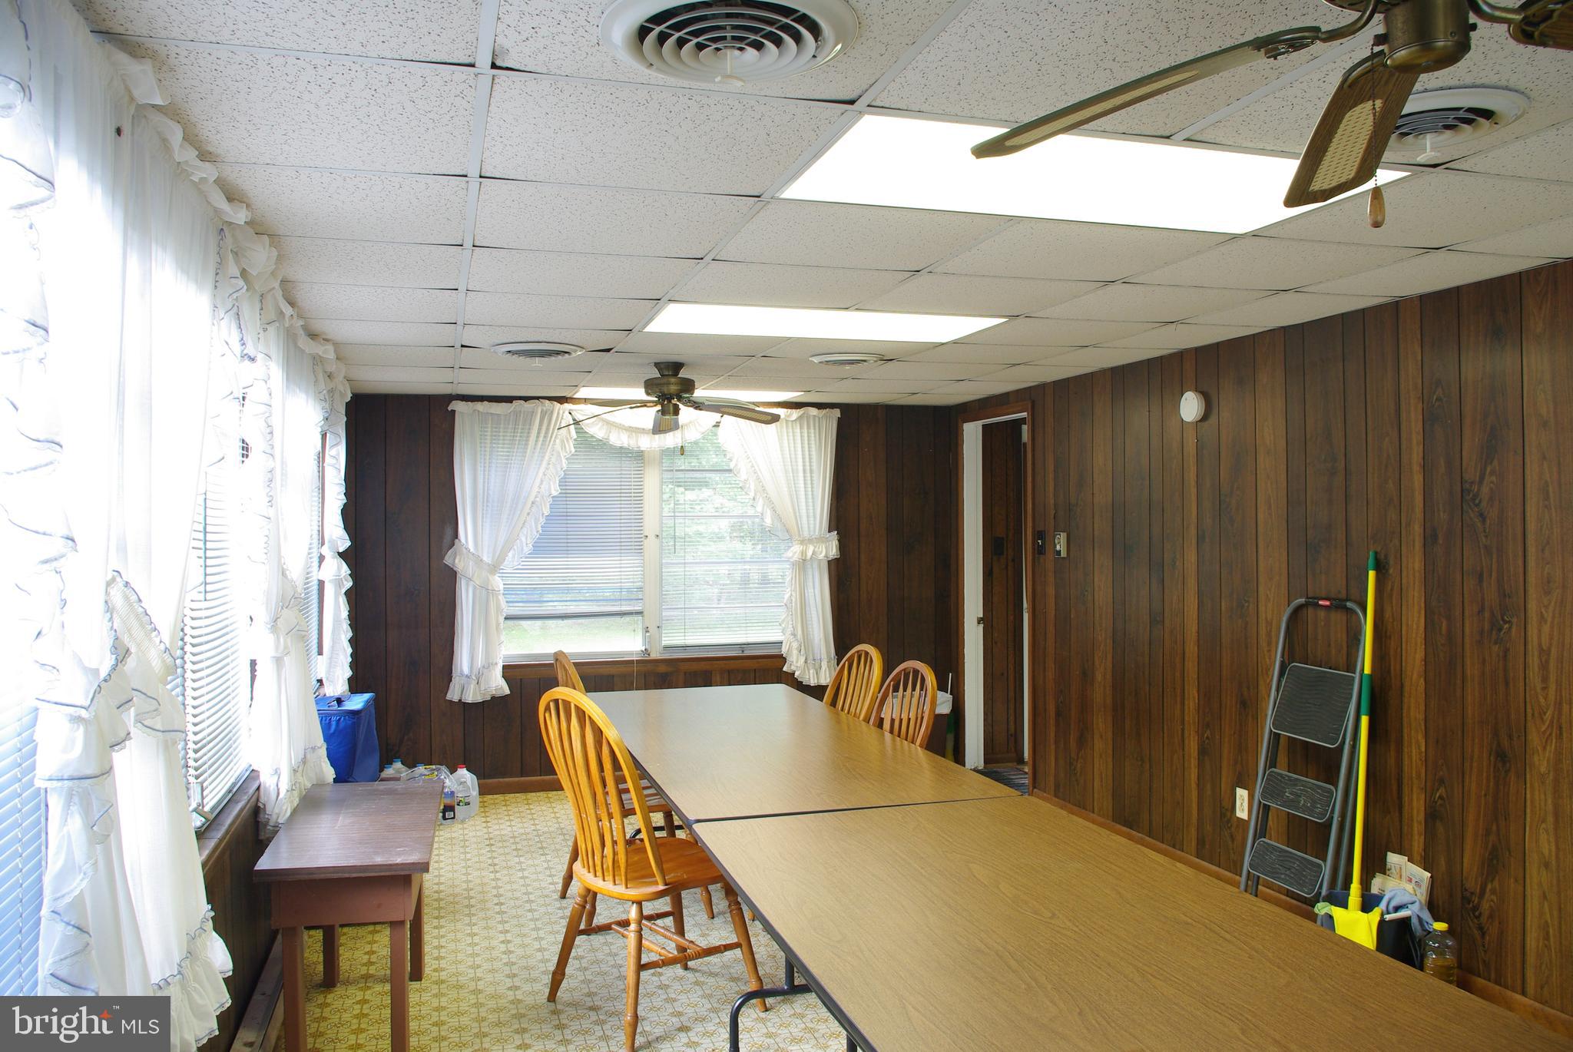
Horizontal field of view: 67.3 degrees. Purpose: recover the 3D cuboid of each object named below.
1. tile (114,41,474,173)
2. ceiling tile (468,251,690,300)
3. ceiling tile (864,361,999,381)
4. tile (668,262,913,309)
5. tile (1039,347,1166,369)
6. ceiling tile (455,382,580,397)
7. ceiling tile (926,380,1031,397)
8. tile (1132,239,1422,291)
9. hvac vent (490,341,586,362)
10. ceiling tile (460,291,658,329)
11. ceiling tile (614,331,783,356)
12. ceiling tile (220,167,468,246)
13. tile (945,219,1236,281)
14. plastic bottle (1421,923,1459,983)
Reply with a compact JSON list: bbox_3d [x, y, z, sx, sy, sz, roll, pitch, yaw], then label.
[{"bbox_3d":[-0.829,-0.711,2.041,0.565,0.020,0.589,0,0,-16],"label":"tile"},{"bbox_3d":[-0.594,-0.721,3.370,0.615,0.022,0.603,-1,0,-16],"label":"ceiling tile"},{"bbox_3d":[0.690,-0.730,5.578,0.609,0.020,0.589,0,0,-16],"label":"ceiling tile"},{"bbox_3d":[0.000,-0.724,3.525,0.605,0.020,0.583,-1,0,-16],"label":"tile"},{"bbox_3d":[1.361,-0.737,5.135,0.431,0.020,0.585,-1,0,-16],"label":"tile"},{"bbox_3d":[-1.426,-0.720,6.219,0.615,0.022,0.561,-1,0,-16],"label":"ceiling tile"},{"bbox_3d":[1.028,-0.734,6.296,0.423,0.020,0.589,0,0,-16],"label":"ceiling tile"},{"bbox_3d":[1.364,-0.739,3.320,0.615,0.022,0.603,-1,0,-16],"label":"tile"},{"bbox_3d":[-0.957,-0.674,4.601,0.370,0.070,0.370,0,0,-16],"label":"hvac vent"},{"bbox_3d":[-0.757,-0.716,3.916,0.605,0.020,0.583,-1,0,-16],"label":"ceiling tile"},{"bbox_3d":[-0.333,-0.726,4.692,0.615,0.022,0.603,-1,0,-16],"label":"ceiling tile"},{"bbox_3d":[-0.996,-0.711,2.610,0.565,0.020,0.589,0,0,-16],"label":"ceiling tile"},{"bbox_3d":[0.758,-0.731,3.133,0.605,0.020,0.583,-1,0,-16],"label":"tile"},{"bbox_3d":[1.935,1.302,3.487,0.090,0.246,0.090,-1,0,-16],"label":"plastic bottle"}]

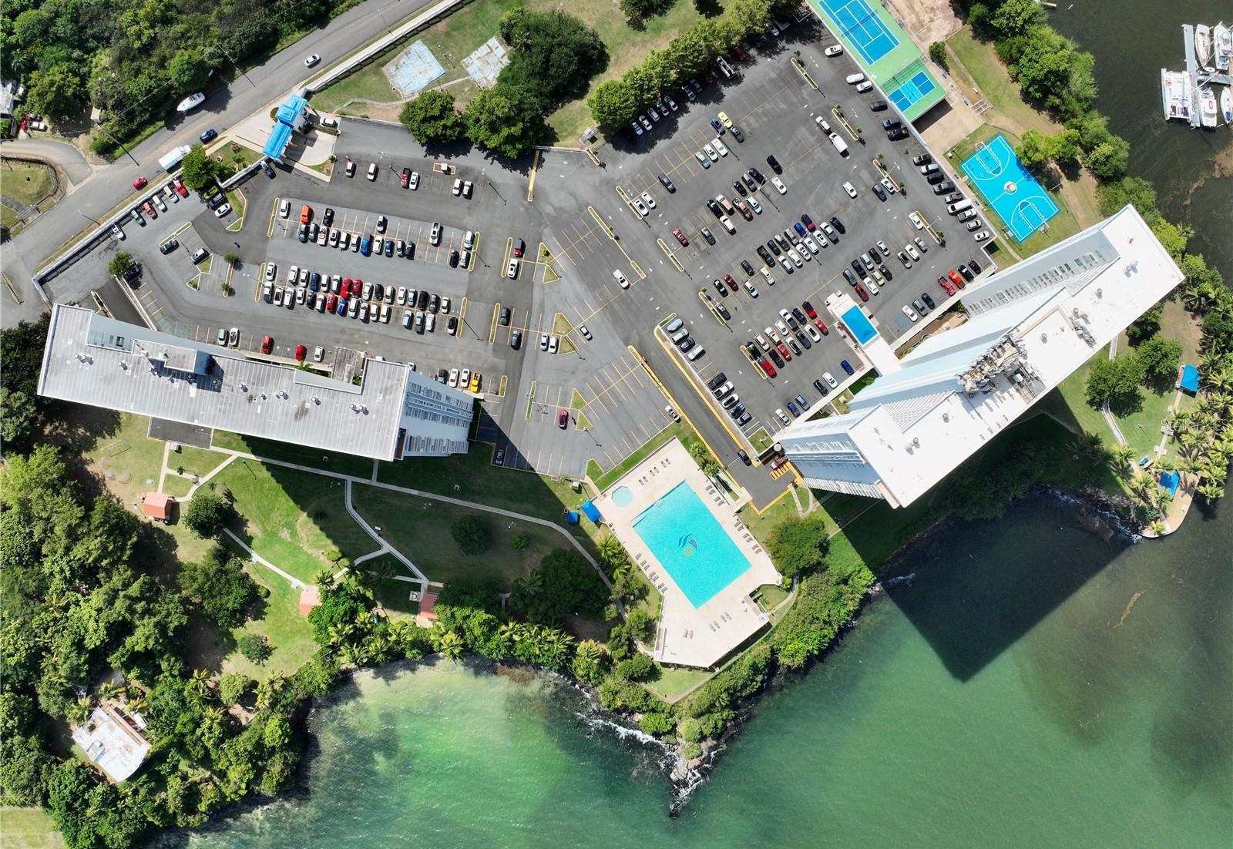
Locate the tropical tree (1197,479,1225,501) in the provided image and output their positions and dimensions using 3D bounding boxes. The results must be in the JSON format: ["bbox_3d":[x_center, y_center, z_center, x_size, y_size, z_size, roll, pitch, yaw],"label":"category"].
[{"bbox_3d":[169.909,18.961,247.013,7.400,8.800,6.800,0,88,0],"label":"tropical tree"}]

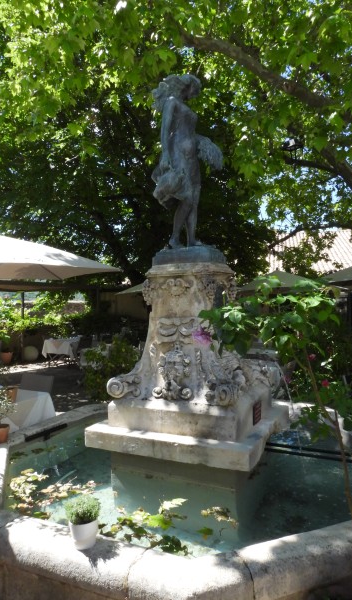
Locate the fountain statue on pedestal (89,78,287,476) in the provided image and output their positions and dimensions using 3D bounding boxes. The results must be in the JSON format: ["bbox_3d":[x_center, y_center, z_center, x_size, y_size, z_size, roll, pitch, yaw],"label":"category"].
[{"bbox_3d":[0.096,-0.327,3.078,1.152,2.704,1.083,-3,-1,27],"label":"fountain statue on pedestal"}]

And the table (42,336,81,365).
[{"bbox_3d":[-3.370,1.531,12.300,0.860,0.770,0.820,-2,-1,12],"label":"table"}]

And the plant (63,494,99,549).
[{"bbox_3d":[-0.386,0.933,1.749,0.155,0.200,0.155,-2,-1,0],"label":"plant"}]

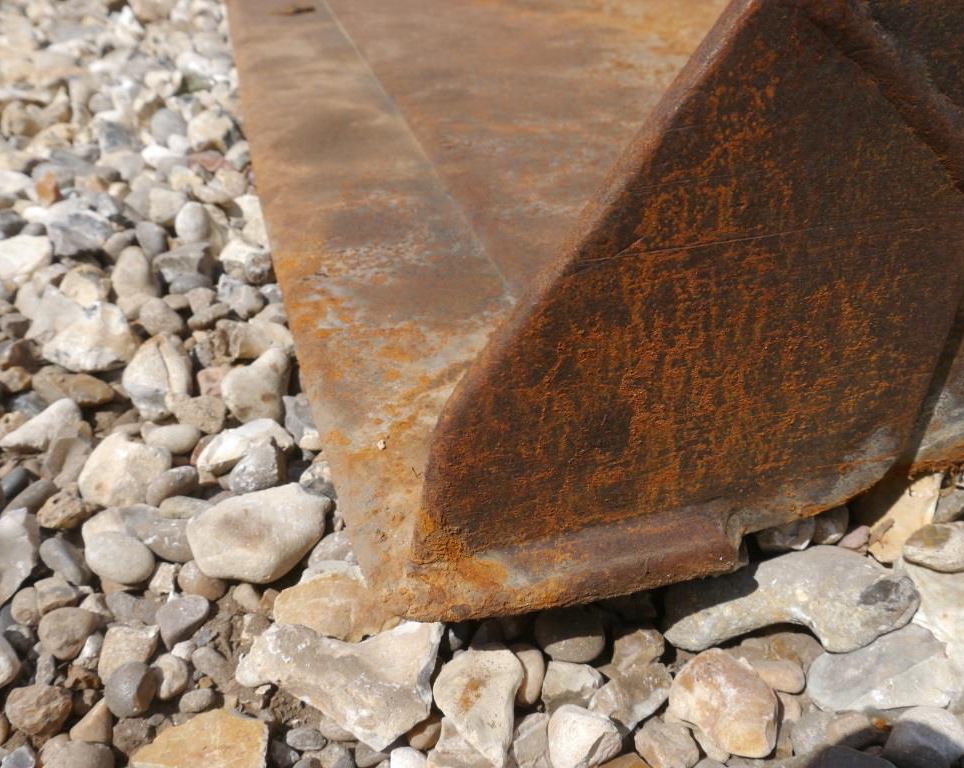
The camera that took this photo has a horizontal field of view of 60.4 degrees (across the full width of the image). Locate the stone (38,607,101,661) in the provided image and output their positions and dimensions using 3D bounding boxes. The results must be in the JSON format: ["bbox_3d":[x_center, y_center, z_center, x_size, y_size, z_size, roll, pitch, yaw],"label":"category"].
[{"bbox_3d":[-0.266,0.161,0.533,0.037,0.027,0.035,0,39,0],"label":"stone"}]

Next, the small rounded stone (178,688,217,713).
[{"bbox_3d":[-0.174,0.194,0.507,0.023,0.012,0.014,8,40,9],"label":"small rounded stone"}]

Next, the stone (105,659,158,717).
[{"bbox_3d":[-0.209,0.182,0.493,0.029,0.030,0.035,-10,40,-12],"label":"stone"}]

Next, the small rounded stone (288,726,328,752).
[{"bbox_3d":[-0.103,0.209,0.488,0.024,0.013,0.016,0,39,0],"label":"small rounded stone"}]

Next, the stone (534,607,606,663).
[{"bbox_3d":[0.057,0.161,0.533,0.046,0.030,0.039,0,39,0],"label":"stone"}]

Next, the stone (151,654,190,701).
[{"bbox_3d":[-0.193,0.181,0.512,0.025,0.024,0.030,0,39,0],"label":"stone"}]

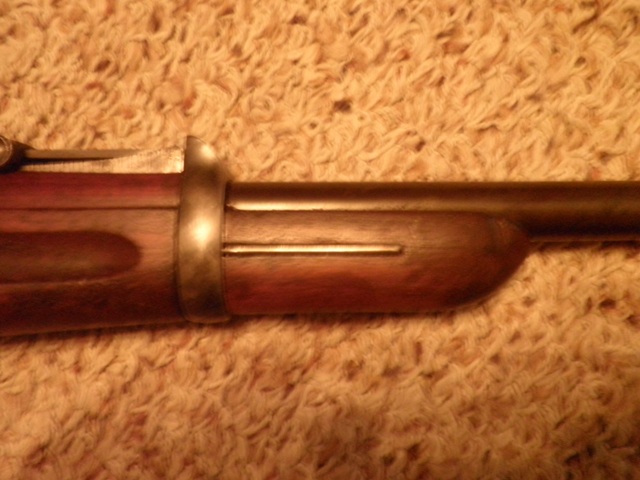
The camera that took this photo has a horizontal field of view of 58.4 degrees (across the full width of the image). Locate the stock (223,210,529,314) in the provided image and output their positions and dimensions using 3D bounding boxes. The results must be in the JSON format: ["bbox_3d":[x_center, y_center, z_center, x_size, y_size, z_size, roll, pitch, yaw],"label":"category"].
[{"bbox_3d":[0.018,0.007,0.175,0.092,0.033,0.032,0,90,0],"label":"stock"}]

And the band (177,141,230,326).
[{"bbox_3d":[-0.034,-0.003,0.175,0.014,0.035,0.057,0,90,0],"label":"band"}]

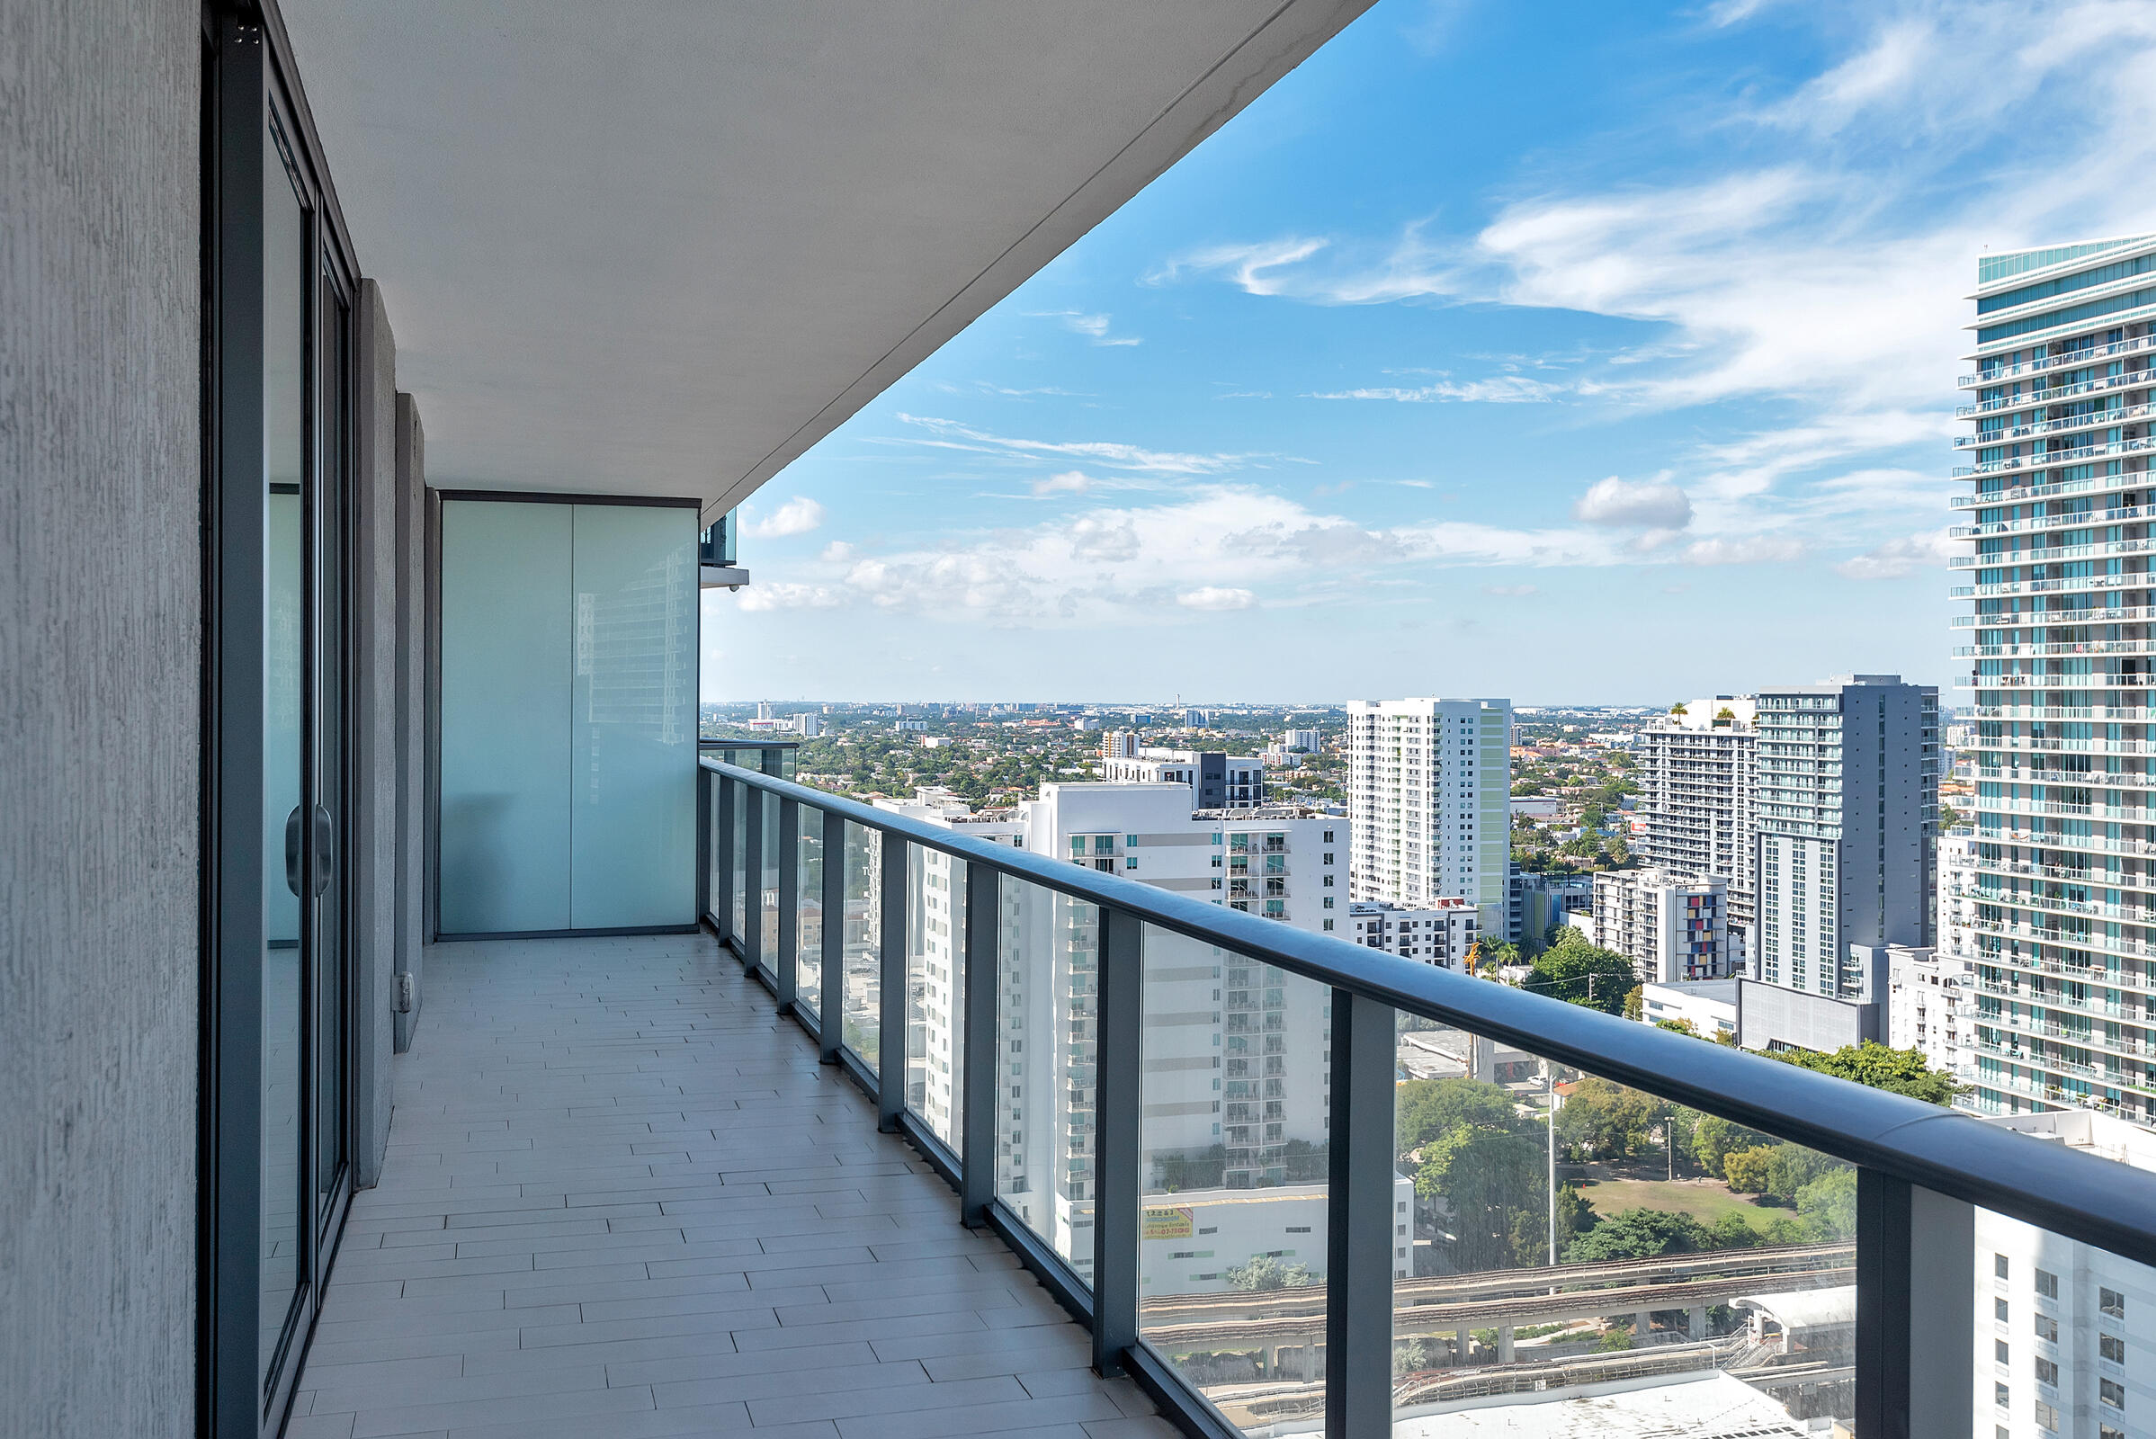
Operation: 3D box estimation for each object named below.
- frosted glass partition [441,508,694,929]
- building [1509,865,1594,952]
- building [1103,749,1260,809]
[{"bbox_3d":[-3.155,-0.005,11.205,1.560,2.680,0.060,0,1,-18],"label":"frosted glass partition"},{"bbox_3d":[138.706,53.860,532.083,38.000,20.000,30.000,0,1,-18],"label":"building"},{"bbox_3d":[20.867,36.115,363.947,22.000,59.000,32.000,0,1,-18],"label":"building"}]

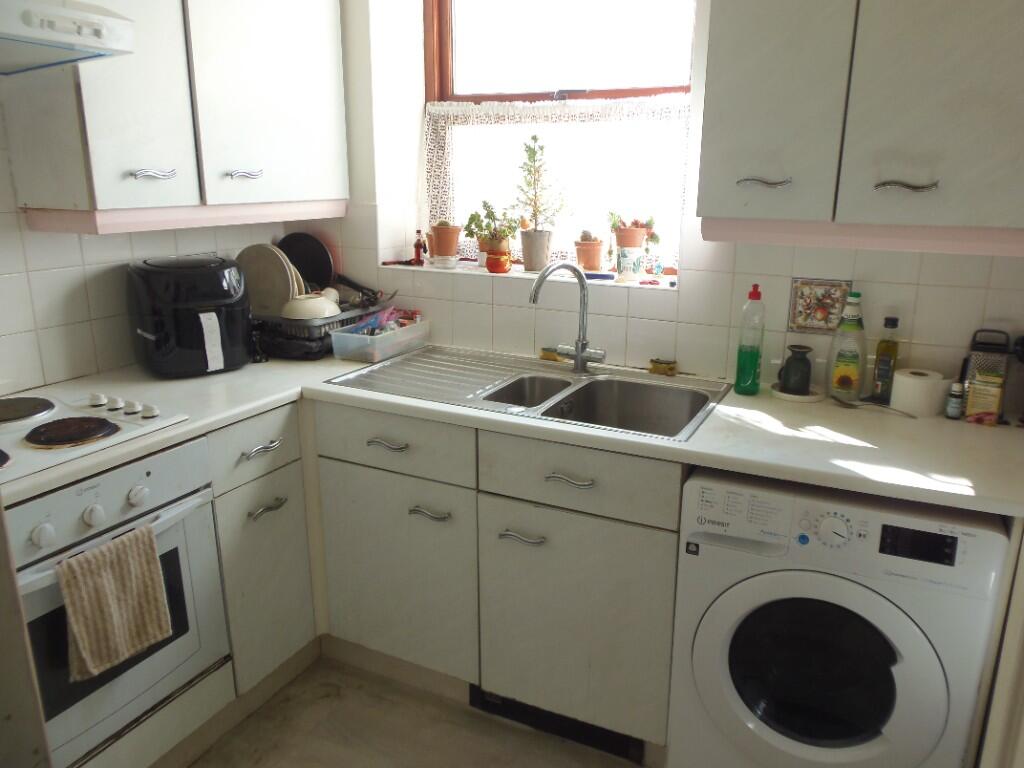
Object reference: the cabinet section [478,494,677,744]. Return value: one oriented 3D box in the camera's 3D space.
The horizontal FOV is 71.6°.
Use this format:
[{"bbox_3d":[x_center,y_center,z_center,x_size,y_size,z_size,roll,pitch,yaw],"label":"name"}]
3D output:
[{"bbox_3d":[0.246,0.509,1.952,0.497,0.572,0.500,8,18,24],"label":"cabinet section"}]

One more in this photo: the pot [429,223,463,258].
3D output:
[{"bbox_3d":[-0.225,-0.491,2.436,0.104,0.101,0.104,1,16,0],"label":"pot"}]

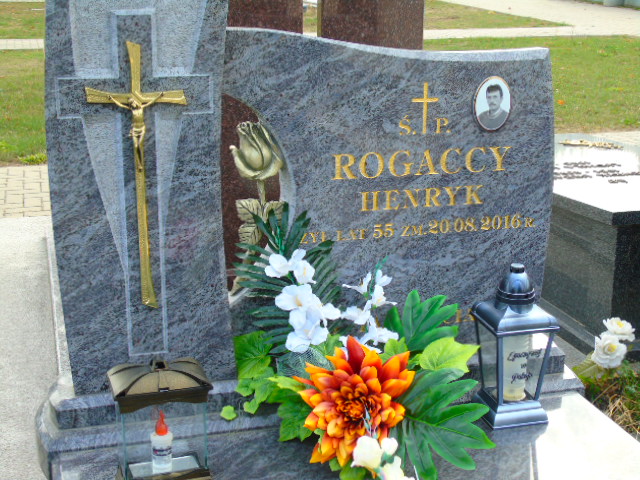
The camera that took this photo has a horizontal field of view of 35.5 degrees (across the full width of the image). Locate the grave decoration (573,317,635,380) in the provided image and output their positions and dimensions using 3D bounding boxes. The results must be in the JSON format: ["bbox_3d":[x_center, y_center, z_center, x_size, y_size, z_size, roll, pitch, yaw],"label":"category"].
[{"bbox_3d":[0.663,0.252,2.330,0.135,0.125,0.105,5,16,16],"label":"grave decoration"}]

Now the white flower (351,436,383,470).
[{"bbox_3d":[0.080,0.366,1.720,0.053,0.052,0.050,1,16,3],"label":"white flower"}]

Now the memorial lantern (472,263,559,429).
[{"bbox_3d":[0.379,0.198,1.959,0.128,0.310,0.128,-4,16,-14],"label":"memorial lantern"}]

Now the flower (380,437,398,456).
[{"bbox_3d":[0.120,0.358,1.730,0.031,0.031,0.029,2,16,4],"label":"flower"}]

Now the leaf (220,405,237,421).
[{"bbox_3d":[-0.177,0.334,1.930,0.031,0.030,0.014,-1,16,-5],"label":"leaf"}]

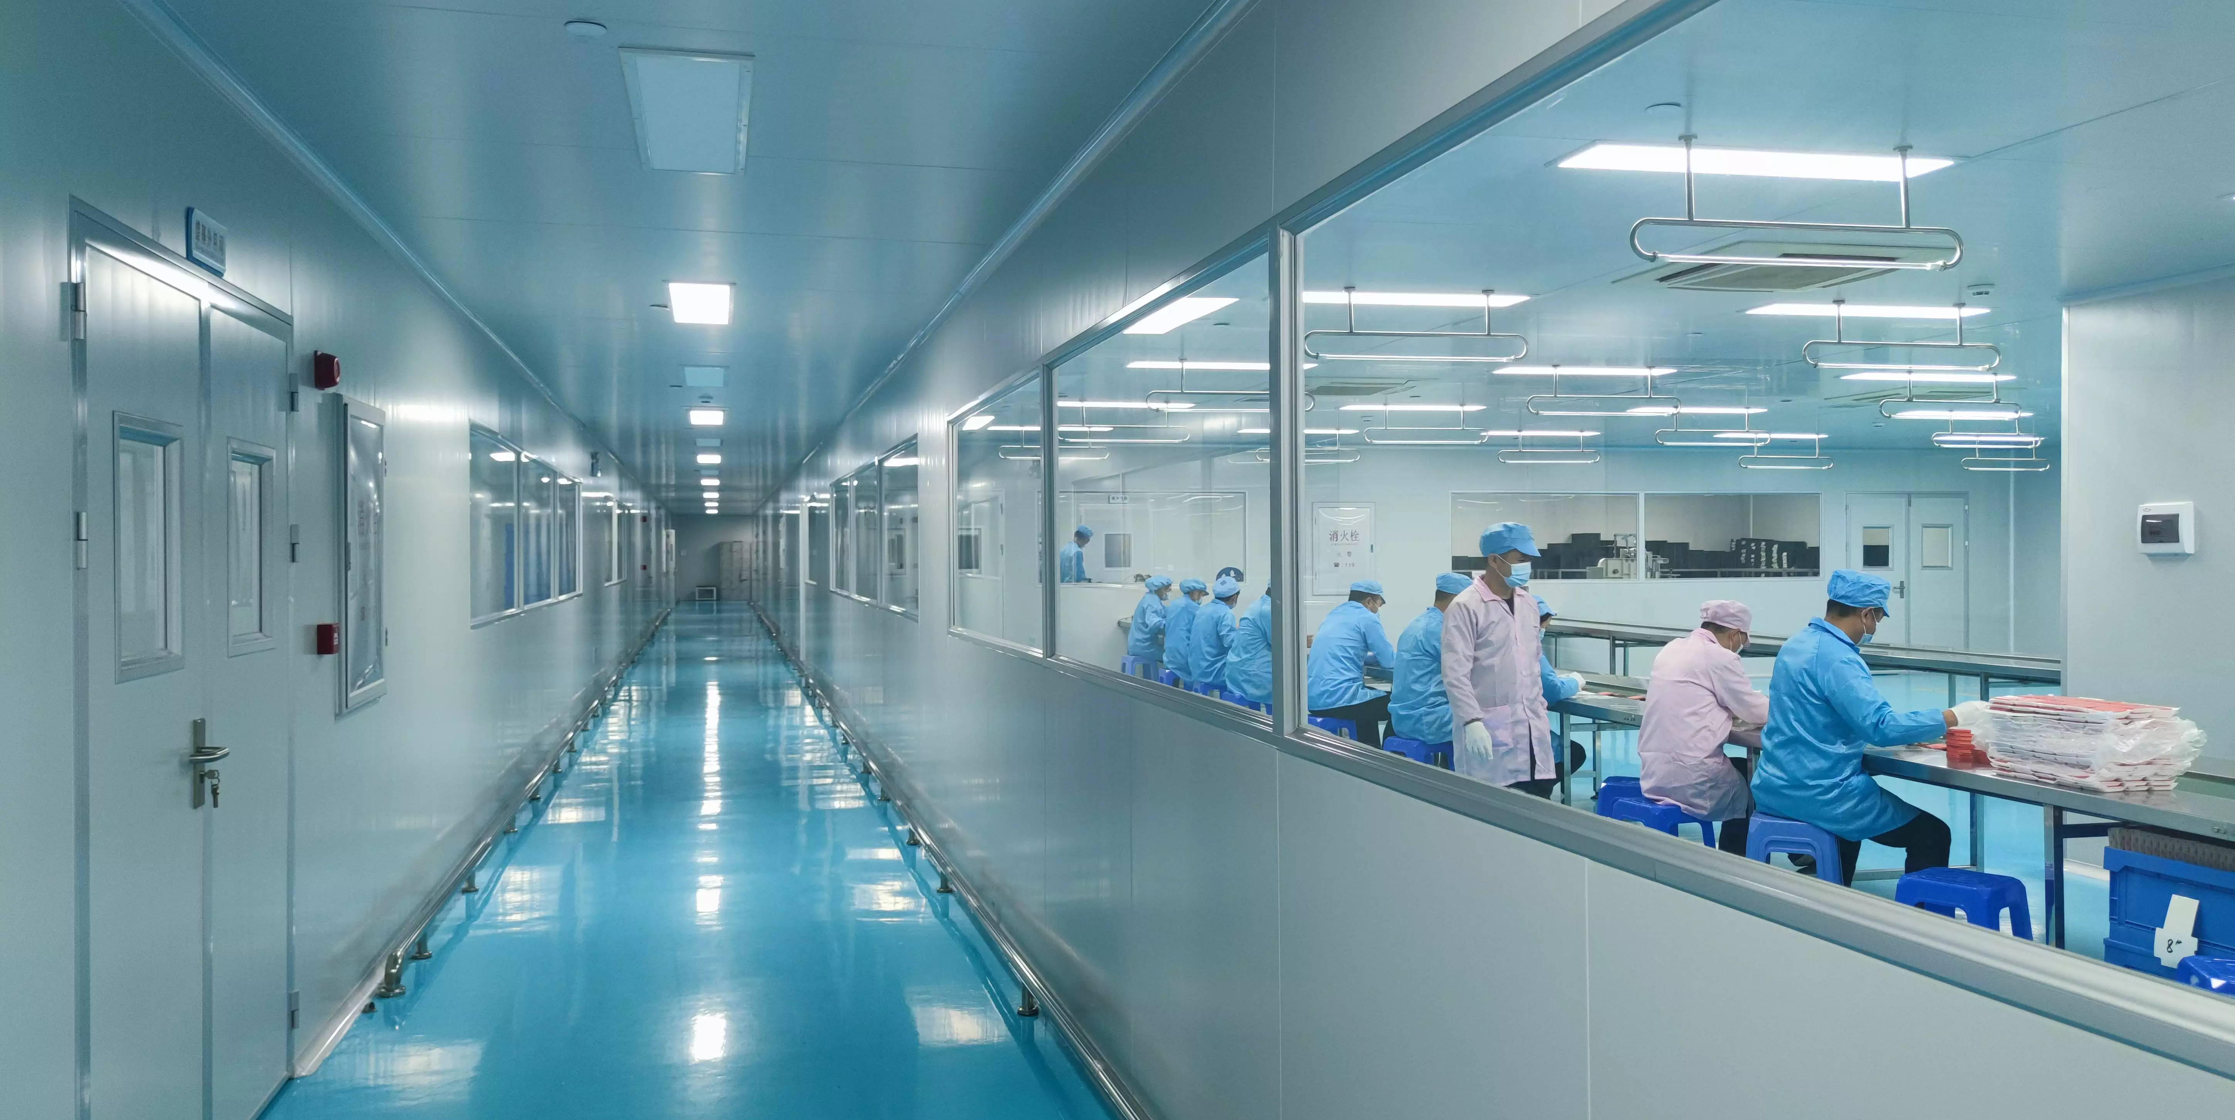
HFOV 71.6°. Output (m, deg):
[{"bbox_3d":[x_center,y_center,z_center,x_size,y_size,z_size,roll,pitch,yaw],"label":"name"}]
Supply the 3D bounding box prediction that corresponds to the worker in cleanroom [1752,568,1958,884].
[{"bbox_3d":[2.582,0.727,5.372,0.740,1.386,0.500,0,0,0],"label":"worker in cleanroom"}]

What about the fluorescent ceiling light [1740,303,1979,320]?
[{"bbox_3d":[3.616,-1.208,7.451,1.200,0.030,0.300,-1,0,-15],"label":"fluorescent ceiling light"}]

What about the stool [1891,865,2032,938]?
[{"bbox_3d":[2.526,1.189,4.646,0.340,0.470,0.350,-1,0,-40],"label":"stool"}]

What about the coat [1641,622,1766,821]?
[{"bbox_3d":[2.325,0.633,6.039,0.580,0.740,0.480,-1,0,-10],"label":"coat"}]

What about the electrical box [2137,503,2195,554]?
[{"bbox_3d":[4.566,-0.137,6.737,0.067,0.220,0.225,0,0,-15],"label":"electrical box"}]

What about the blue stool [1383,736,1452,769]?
[{"bbox_3d":[1.549,1.178,7.957,0.320,0.470,0.330,-1,0,-40],"label":"blue stool"}]

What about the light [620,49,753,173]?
[{"bbox_3d":[-1.155,-1.192,4.201,0.300,0.030,1.200,-1,0,-15],"label":"light"}]

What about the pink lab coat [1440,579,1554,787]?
[{"bbox_3d":[1.560,0.497,6.353,0.480,0.859,0.330,-1,0,-31],"label":"pink lab coat"}]

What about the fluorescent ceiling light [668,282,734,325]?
[{"bbox_3d":[-1.962,-1.203,7.307,0.300,0.030,1.200,-1,0,-15],"label":"fluorescent ceiling light"}]

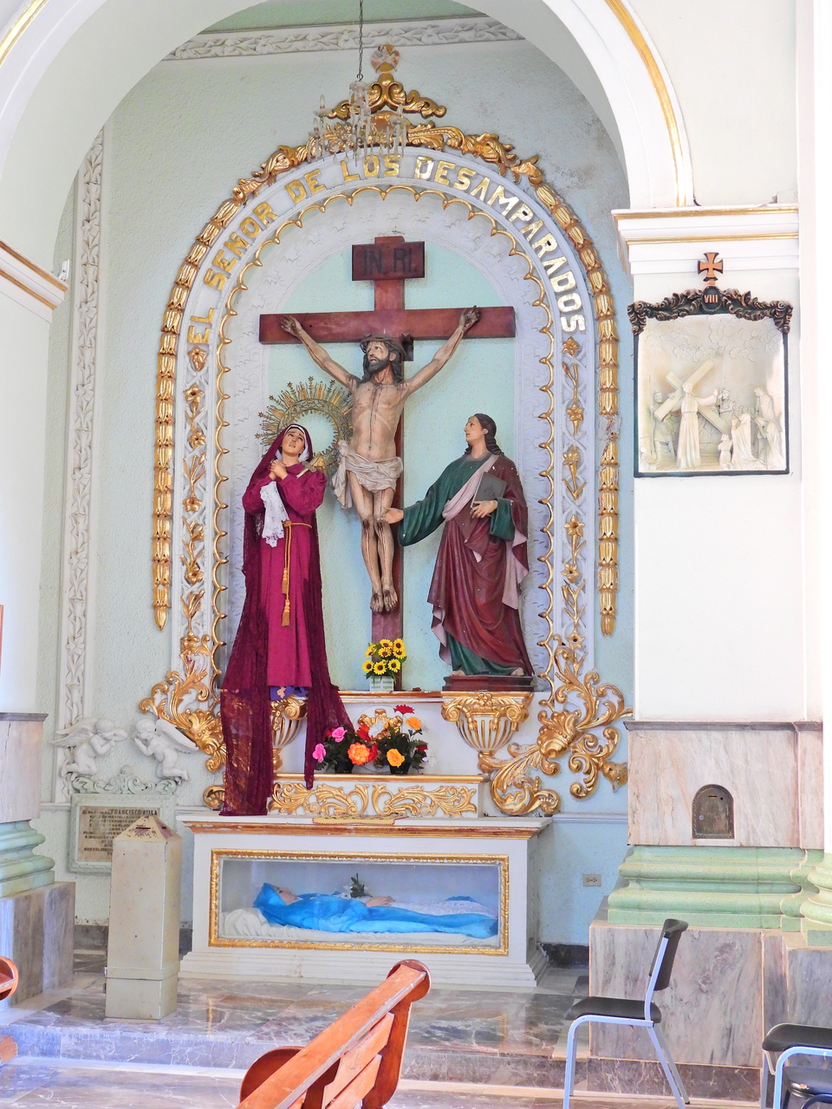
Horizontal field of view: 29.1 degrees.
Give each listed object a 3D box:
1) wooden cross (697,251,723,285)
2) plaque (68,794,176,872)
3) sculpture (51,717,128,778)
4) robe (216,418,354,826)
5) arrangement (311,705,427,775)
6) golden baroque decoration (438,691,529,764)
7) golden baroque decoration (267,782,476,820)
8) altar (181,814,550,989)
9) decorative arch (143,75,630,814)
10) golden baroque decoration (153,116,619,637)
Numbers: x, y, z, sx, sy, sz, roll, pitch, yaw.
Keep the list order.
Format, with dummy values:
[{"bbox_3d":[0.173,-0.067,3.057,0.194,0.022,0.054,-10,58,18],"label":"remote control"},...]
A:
[{"bbox_3d":[1.425,-1.383,7.764,0.122,0.158,0.035,0,-7,9],"label":"wooden cross"},{"bbox_3d":[-1.939,1.834,10.561,0.702,0.489,0.060,0,-7,9],"label":"plaque"},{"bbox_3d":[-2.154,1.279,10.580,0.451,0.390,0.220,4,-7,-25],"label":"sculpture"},{"bbox_3d":[-0.808,0.426,10.126,0.760,2.376,0.580,1,-7,-3],"label":"robe"},{"bbox_3d":[-0.293,1.169,10.086,0.683,0.419,0.280,0,-7,9],"label":"arrangement"},{"bbox_3d":[0.438,1.075,9.965,0.522,0.427,0.320,0,-7,9],"label":"golden baroque decoration"},{"bbox_3d":[-0.272,1.514,9.930,1.304,0.217,0.080,0,-7,9],"label":"golden baroque decoration"},{"bbox_3d":[-0.285,2.081,9.825,2.141,0.943,0.820,0,-7,9],"label":"altar"},{"bbox_3d":[-0.201,-0.803,10.475,3.149,4.874,0.260,0,-7,9],"label":"decorative arch"},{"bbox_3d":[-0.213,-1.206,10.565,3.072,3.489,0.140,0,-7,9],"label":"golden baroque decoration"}]

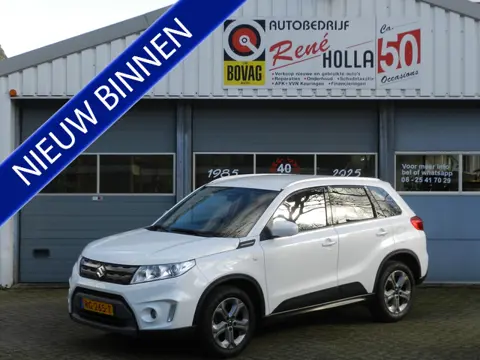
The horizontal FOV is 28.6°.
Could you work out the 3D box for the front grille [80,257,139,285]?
[{"bbox_3d":[-1.255,0.837,8.725,0.130,0.205,0.880,-3,3,-43],"label":"front grille"}]

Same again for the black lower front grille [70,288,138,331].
[{"bbox_3d":[-1.281,1.188,8.711,0.140,0.340,1.030,-3,3,-43],"label":"black lower front grille"}]

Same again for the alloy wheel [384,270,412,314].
[{"bbox_3d":[1.677,1.226,10.422,0.465,0.465,0.180,-3,3,-43],"label":"alloy wheel"}]

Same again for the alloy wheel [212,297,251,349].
[{"bbox_3d":[-0.145,1.309,8.713,0.465,0.465,0.180,-3,3,-43],"label":"alloy wheel"}]

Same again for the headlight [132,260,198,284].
[{"bbox_3d":[-0.693,0.828,8.442,0.430,0.210,0.380,-3,3,-43],"label":"headlight"}]

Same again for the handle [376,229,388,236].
[{"bbox_3d":[1.536,0.562,10.134,0.195,0.064,0.053,-3,3,-43],"label":"handle"}]

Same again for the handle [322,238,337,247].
[{"bbox_3d":[0.915,0.635,9.553,0.205,0.064,0.053,-3,3,-43],"label":"handle"}]

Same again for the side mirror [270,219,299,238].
[{"bbox_3d":[0.425,0.465,9.011,0.170,0.175,0.240,-3,3,-43],"label":"side mirror"}]

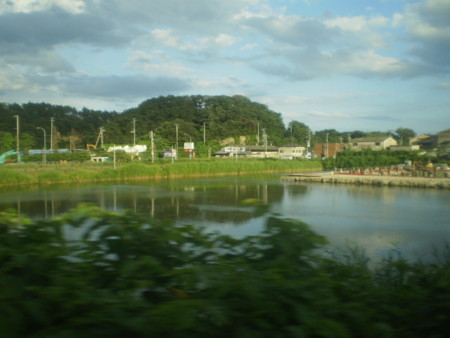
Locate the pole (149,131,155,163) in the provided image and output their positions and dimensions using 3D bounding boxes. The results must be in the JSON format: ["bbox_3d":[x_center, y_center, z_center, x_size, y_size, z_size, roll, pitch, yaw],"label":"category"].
[{"bbox_3d":[-18.710,-5.639,120.000,1.300,8.500,0.700,-1,2,-17],"label":"pole"}]

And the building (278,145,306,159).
[{"bbox_3d":[26.239,-6.725,182.000,11.000,5.700,8.500,-1,2,-11],"label":"building"}]

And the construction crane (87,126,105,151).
[{"bbox_3d":[-39.276,-8.947,142.000,5.400,7.600,2.600,-1,2,-6],"label":"construction crane"}]

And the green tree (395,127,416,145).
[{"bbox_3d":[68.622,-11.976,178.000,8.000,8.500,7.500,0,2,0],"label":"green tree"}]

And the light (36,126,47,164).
[{"bbox_3d":[-45.855,-5.823,117.000,2.400,9.500,0.400,0,2,18],"label":"light"}]

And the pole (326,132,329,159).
[{"bbox_3d":[37.217,-8.533,170.000,0.600,9.600,0.500,-1,2,-17],"label":"pole"}]

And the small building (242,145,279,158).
[{"bbox_3d":[14.027,-6.915,185.000,14.200,5.600,9.000,-1,2,-14],"label":"small building"}]

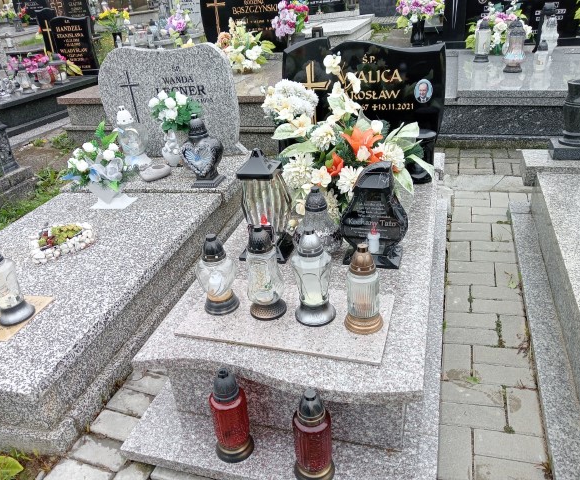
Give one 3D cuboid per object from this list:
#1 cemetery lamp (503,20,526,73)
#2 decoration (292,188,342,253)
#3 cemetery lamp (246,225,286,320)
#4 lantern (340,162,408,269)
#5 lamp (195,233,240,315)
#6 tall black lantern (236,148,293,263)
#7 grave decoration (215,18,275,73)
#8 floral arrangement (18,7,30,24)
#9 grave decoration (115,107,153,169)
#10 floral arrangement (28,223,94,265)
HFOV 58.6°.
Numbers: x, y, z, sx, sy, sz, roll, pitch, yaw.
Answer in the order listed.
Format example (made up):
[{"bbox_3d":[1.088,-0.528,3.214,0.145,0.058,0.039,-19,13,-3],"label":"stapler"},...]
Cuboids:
[{"bbox_3d":[1.656,-1.425,3.795,0.165,0.338,0.165,3,29,17],"label":"cemetery lamp"},{"bbox_3d":[0.106,-0.082,1.900,0.169,0.239,0.169,4,29,16],"label":"decoration"},{"bbox_3d":[-0.085,0.098,1.665,0.125,0.305,0.125,-5,28,2],"label":"cemetery lamp"},{"bbox_3d":[0.312,-0.108,1.923,0.250,0.387,0.165,3,29,17],"label":"lantern"},{"bbox_3d":[-0.220,0.096,1.569,0.122,0.247,0.115,4,29,16],"label":"lamp"},{"bbox_3d":[-0.110,-0.146,2.027,0.205,0.435,0.180,3,29,17],"label":"tall black lantern"},{"bbox_3d":[-0.442,-1.898,5.032,0.530,0.420,0.400,3,29,17],"label":"grave decoration"},{"bbox_3d":[-5.984,-5.041,11.600,0.270,0.380,0.250,4,29,16],"label":"floral arrangement"},{"bbox_3d":[-0.964,-0.636,3.146,0.185,0.365,0.170,3,29,17],"label":"grave decoration"},{"bbox_3d":[-1.039,-0.009,2.331,0.296,0.066,0.226,-25,31,-30],"label":"floral arrangement"}]

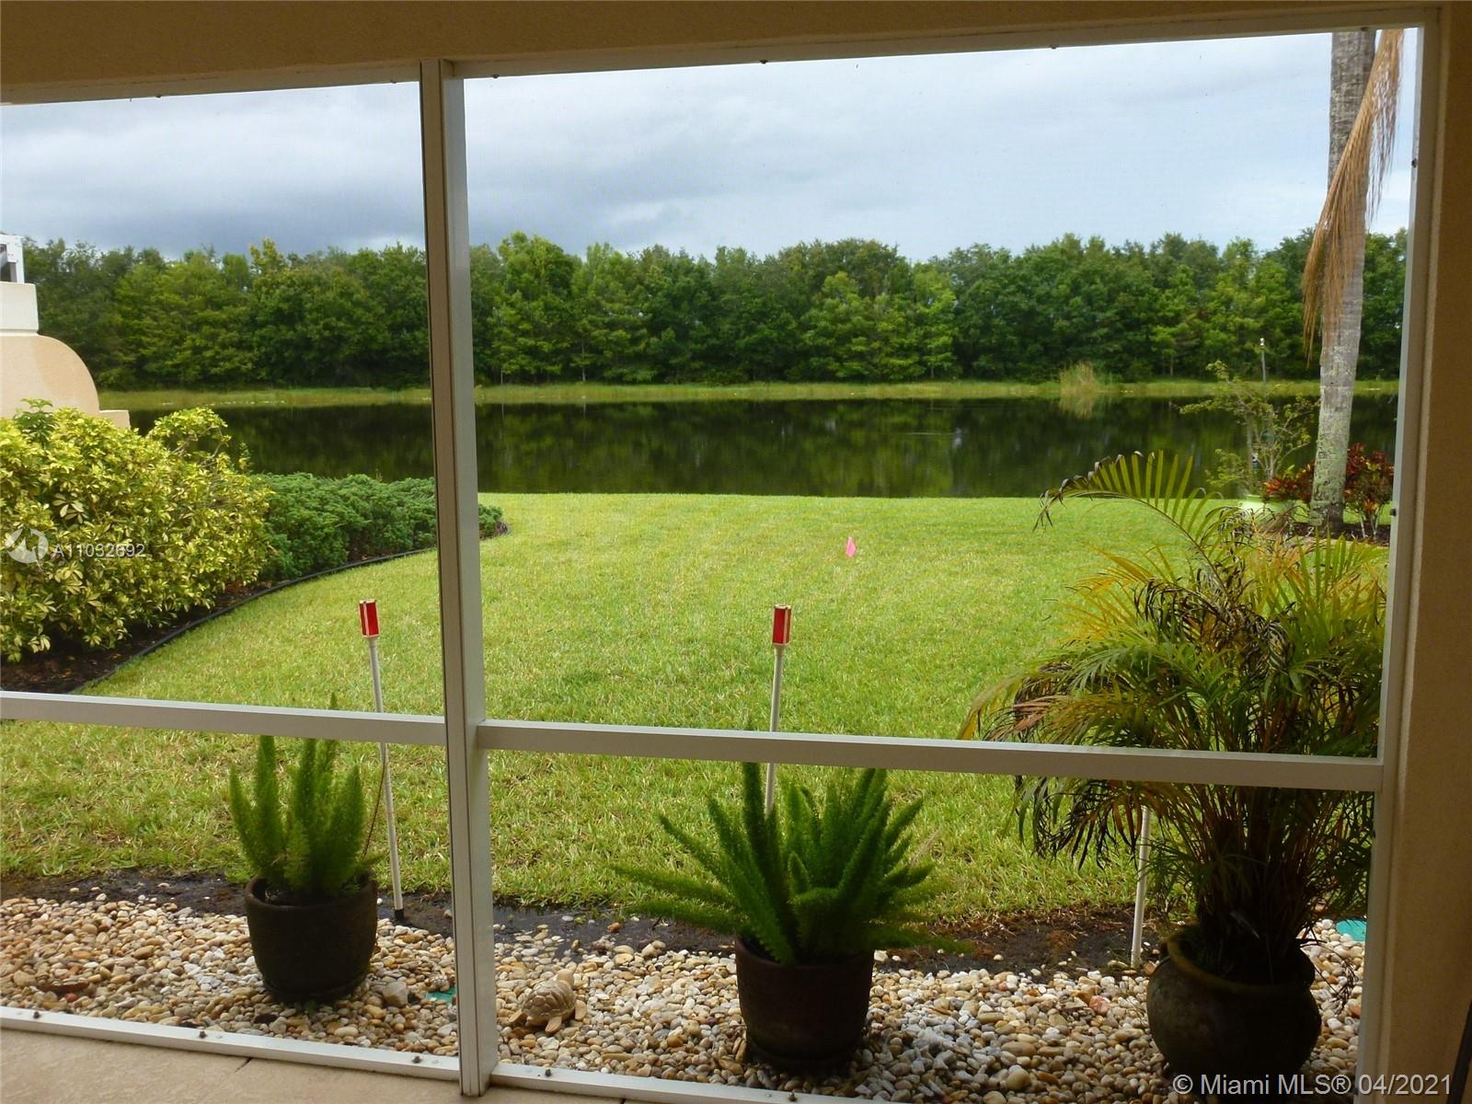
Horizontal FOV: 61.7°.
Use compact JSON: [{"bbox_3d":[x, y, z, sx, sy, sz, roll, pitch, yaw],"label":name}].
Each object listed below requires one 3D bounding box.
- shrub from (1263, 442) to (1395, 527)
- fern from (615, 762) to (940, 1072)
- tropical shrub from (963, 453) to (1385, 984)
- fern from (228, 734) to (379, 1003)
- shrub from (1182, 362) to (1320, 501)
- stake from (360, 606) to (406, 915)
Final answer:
[{"bbox_3d":[6.428,-0.689,13.243,1.456,0.979,1.150,0,8,0],"label":"shrub"},{"bbox_3d":[0.126,0.867,3.145,0.837,0.789,0.680,0,8,0],"label":"fern"},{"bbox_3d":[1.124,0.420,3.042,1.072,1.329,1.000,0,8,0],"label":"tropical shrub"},{"bbox_3d":[-1.230,0.822,3.511,0.423,0.798,0.400,0,8,0],"label":"fern"},{"bbox_3d":[5.554,-1.327,13.353,1.385,1.477,1.300,0,8,0],"label":"shrub"},{"bbox_3d":[-1.088,0.658,3.823,0.055,1.031,0.055,-3,8,0],"label":"stake"}]

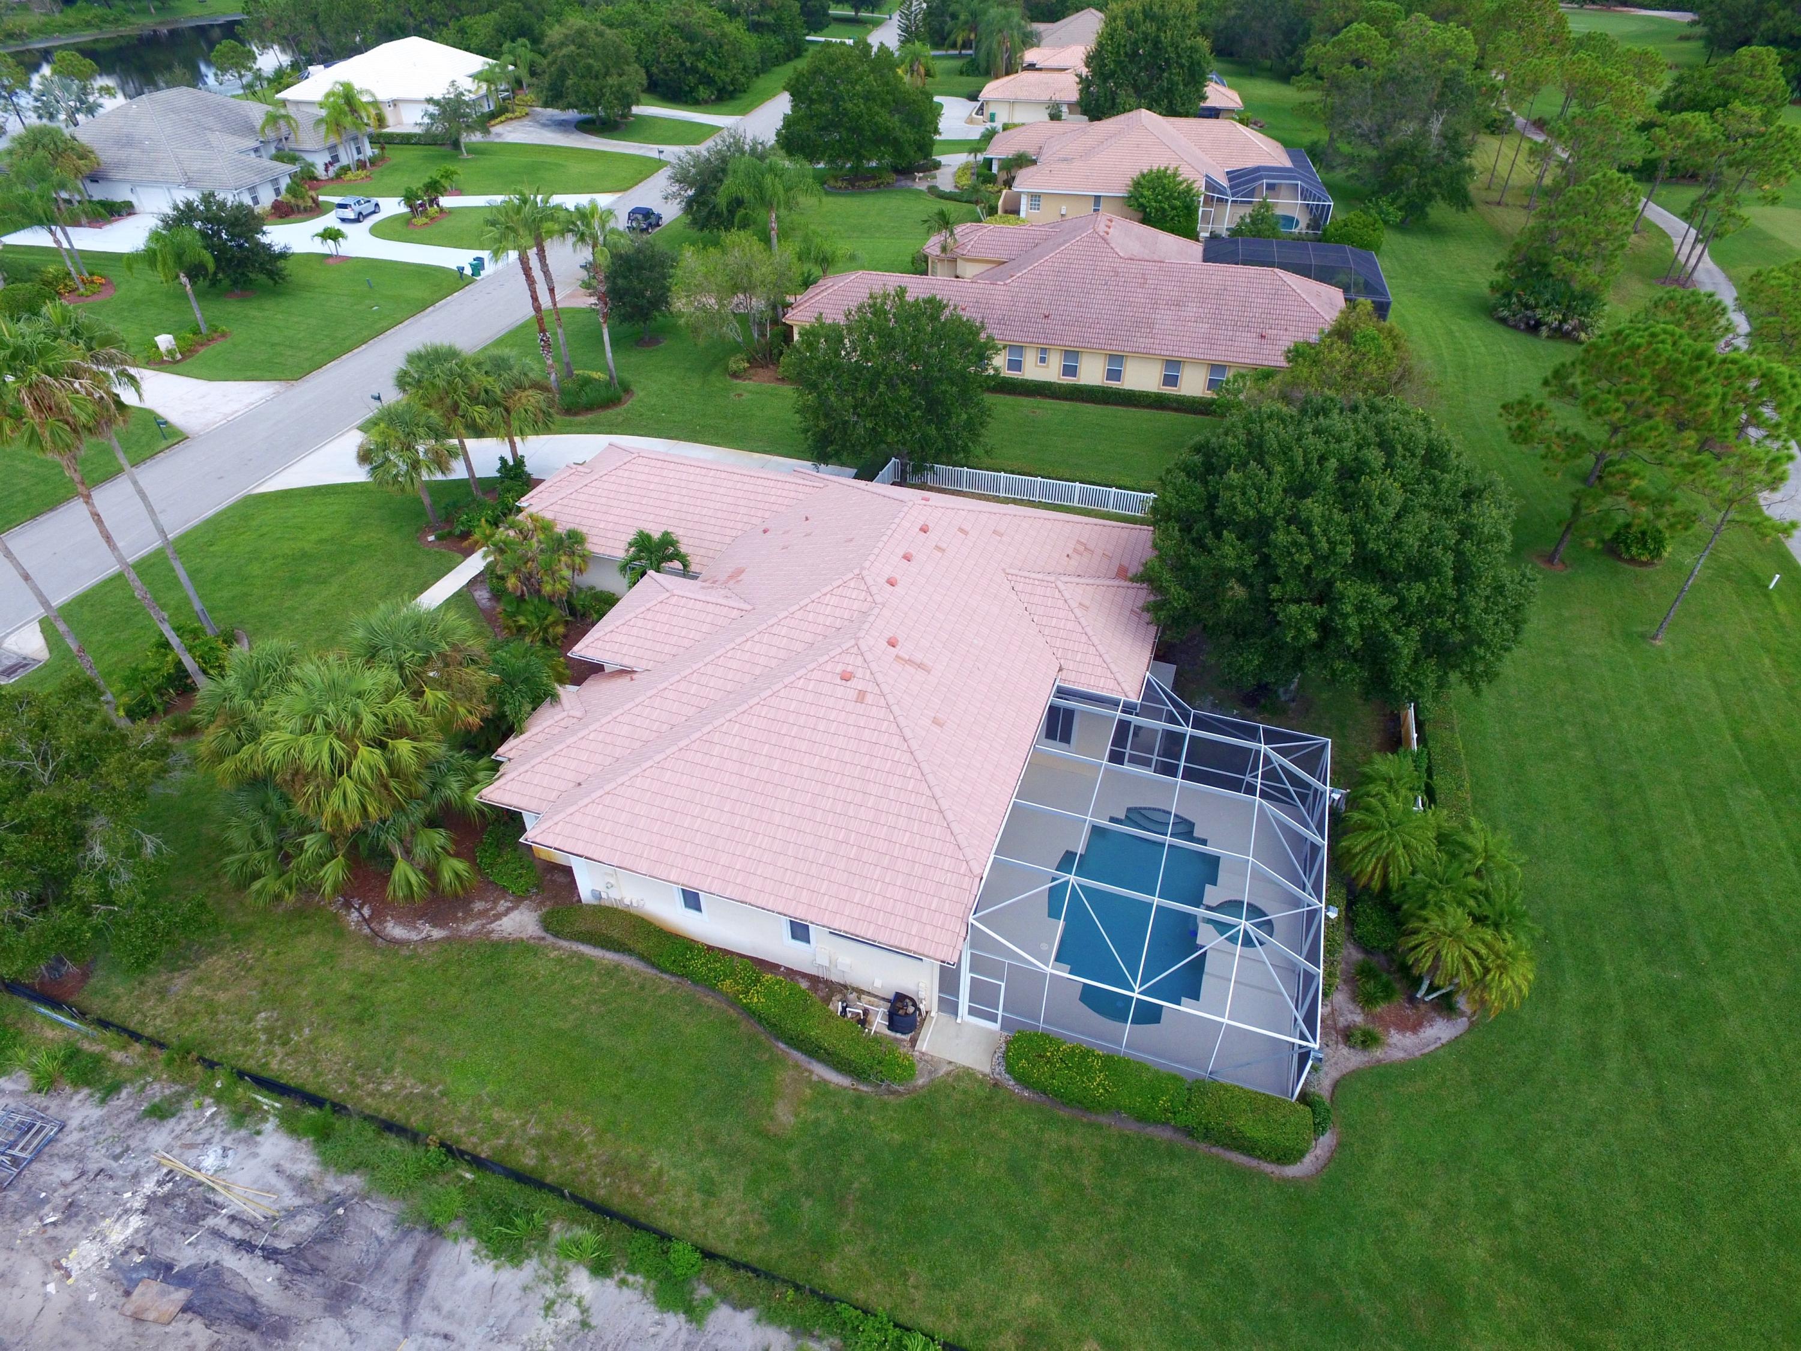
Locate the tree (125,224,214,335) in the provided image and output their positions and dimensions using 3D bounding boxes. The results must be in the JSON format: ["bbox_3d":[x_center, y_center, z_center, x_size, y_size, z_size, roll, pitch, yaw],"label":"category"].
[{"bbox_3d":[-44.462,-24.412,64.467,4.690,6.440,4.690,0,38,0],"label":"tree"}]

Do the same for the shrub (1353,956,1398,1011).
[{"bbox_3d":[12.705,8.251,27.796,1.250,1.150,1.250,0,38,0],"label":"shrub"}]

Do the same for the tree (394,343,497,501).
[{"bbox_3d":[-19.408,-10.935,45.735,4.100,7.000,4.100,0,39,0],"label":"tree"}]

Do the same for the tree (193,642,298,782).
[{"bbox_3d":[-22.004,1.627,35.587,3.900,5.600,3.900,0,39,0],"label":"tree"}]

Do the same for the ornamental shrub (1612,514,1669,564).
[{"bbox_3d":[32.149,-5.837,45.198,2.250,1.800,2.250,0,38,0],"label":"ornamental shrub"}]

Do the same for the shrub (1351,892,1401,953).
[{"bbox_3d":[14.333,7.517,31.245,1.500,1.450,1.650,0,39,0],"label":"shrub"}]

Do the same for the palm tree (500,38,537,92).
[{"bbox_3d":[-46.107,-73.691,126.185,4.600,5.700,4.600,-11,40,-14],"label":"palm tree"}]

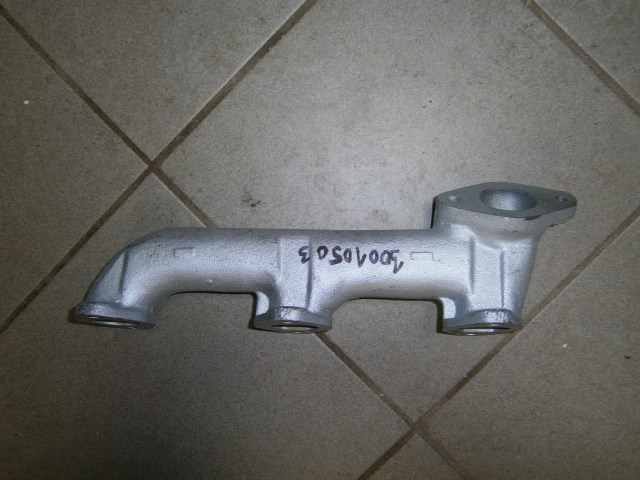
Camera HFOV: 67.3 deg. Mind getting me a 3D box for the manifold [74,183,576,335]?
[{"bbox_3d":[-0.003,0.015,0.352,0.366,0.073,0.116,0,92,3],"label":"manifold"}]

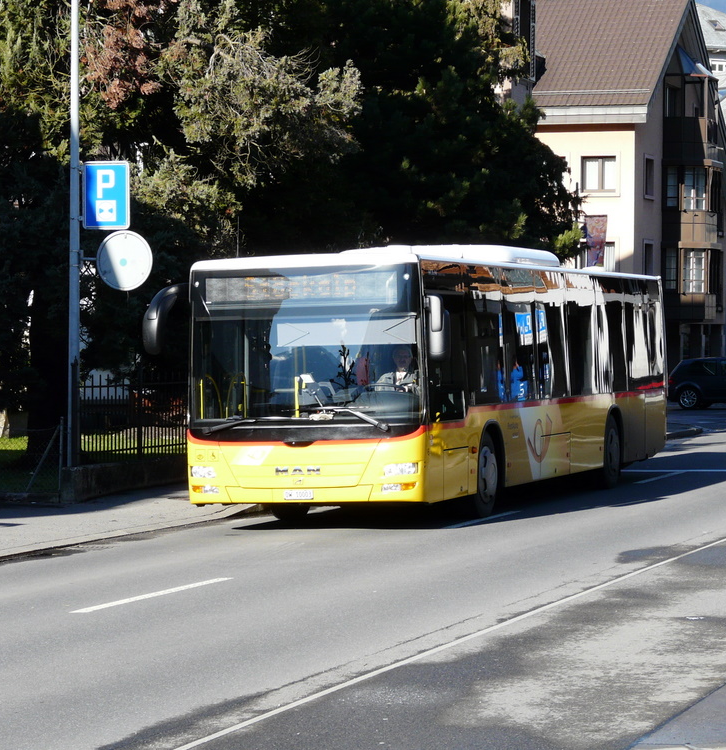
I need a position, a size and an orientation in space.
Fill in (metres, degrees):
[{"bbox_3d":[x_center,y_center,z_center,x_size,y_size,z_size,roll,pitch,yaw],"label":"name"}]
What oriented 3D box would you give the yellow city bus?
[{"bbox_3d":[1.180,0.022,32.343,2.580,2.970,12.000,-1,1,18],"label":"yellow city bus"}]

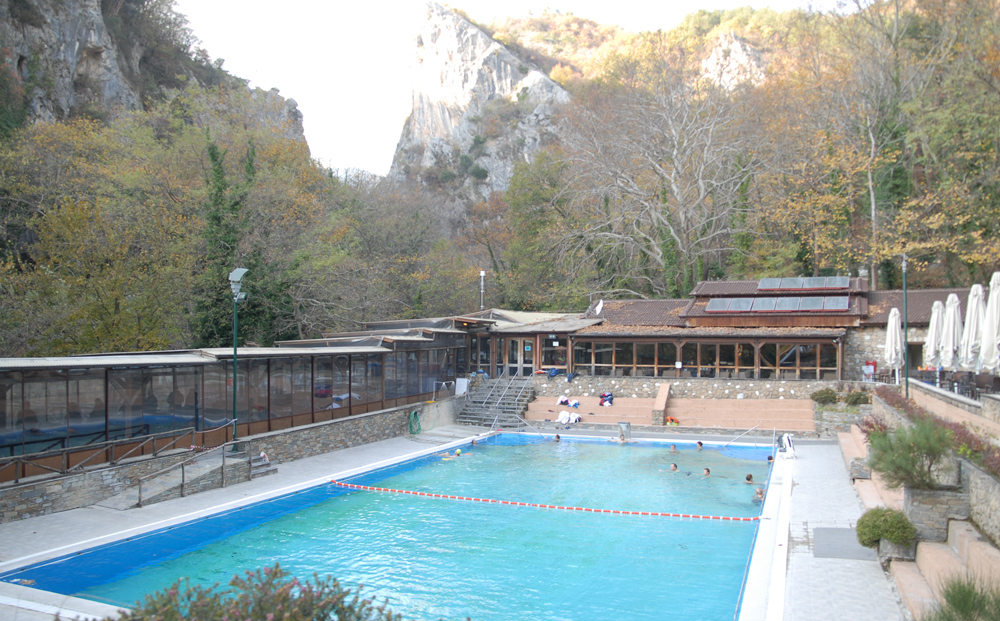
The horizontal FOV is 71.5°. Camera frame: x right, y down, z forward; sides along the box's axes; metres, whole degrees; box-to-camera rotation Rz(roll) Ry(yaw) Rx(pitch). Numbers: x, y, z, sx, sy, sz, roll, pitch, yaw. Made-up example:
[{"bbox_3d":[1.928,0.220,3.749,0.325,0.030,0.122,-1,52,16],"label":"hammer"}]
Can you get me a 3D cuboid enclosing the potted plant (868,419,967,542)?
[{"bbox_3d":[6.605,2.647,11.122,1.270,1.800,1.100,-1,-4,23],"label":"potted plant"}]

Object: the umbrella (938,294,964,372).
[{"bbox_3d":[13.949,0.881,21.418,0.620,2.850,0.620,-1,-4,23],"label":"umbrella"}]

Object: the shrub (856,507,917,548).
[{"bbox_3d":[6.197,3.450,11.142,0.820,0.580,0.750,-1,-4,23],"label":"shrub"}]

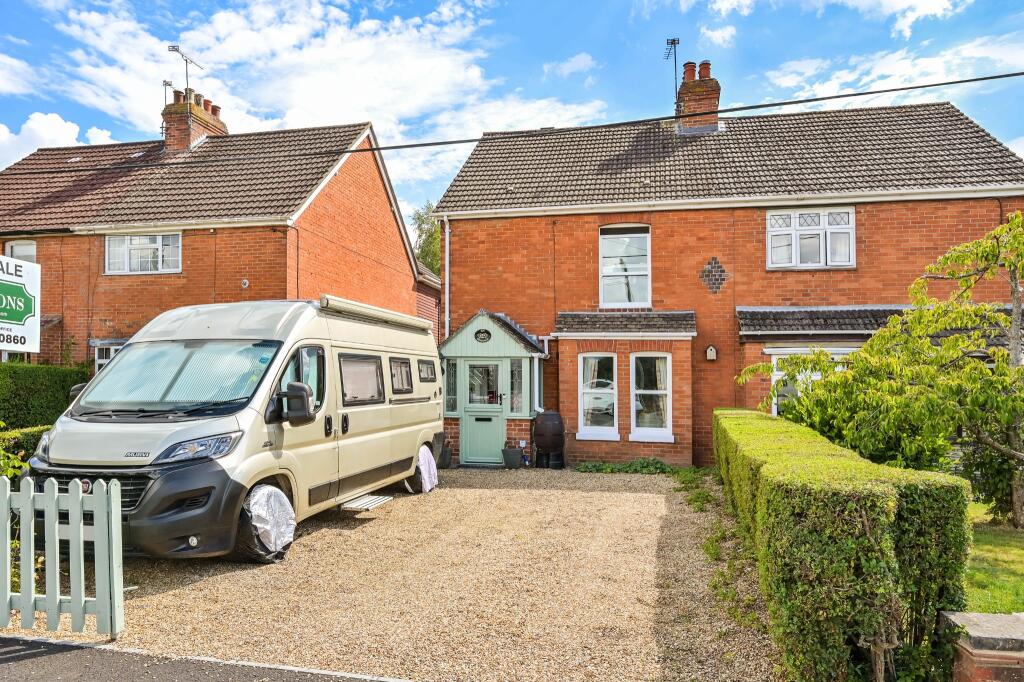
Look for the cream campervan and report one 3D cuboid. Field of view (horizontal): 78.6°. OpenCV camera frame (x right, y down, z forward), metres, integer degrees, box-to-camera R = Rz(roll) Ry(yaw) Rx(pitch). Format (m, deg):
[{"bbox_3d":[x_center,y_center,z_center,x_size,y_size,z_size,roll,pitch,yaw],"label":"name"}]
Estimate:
[{"bbox_3d":[-2.670,0.834,7.760,2.200,2.580,5.950,0,-4,12],"label":"cream campervan"}]

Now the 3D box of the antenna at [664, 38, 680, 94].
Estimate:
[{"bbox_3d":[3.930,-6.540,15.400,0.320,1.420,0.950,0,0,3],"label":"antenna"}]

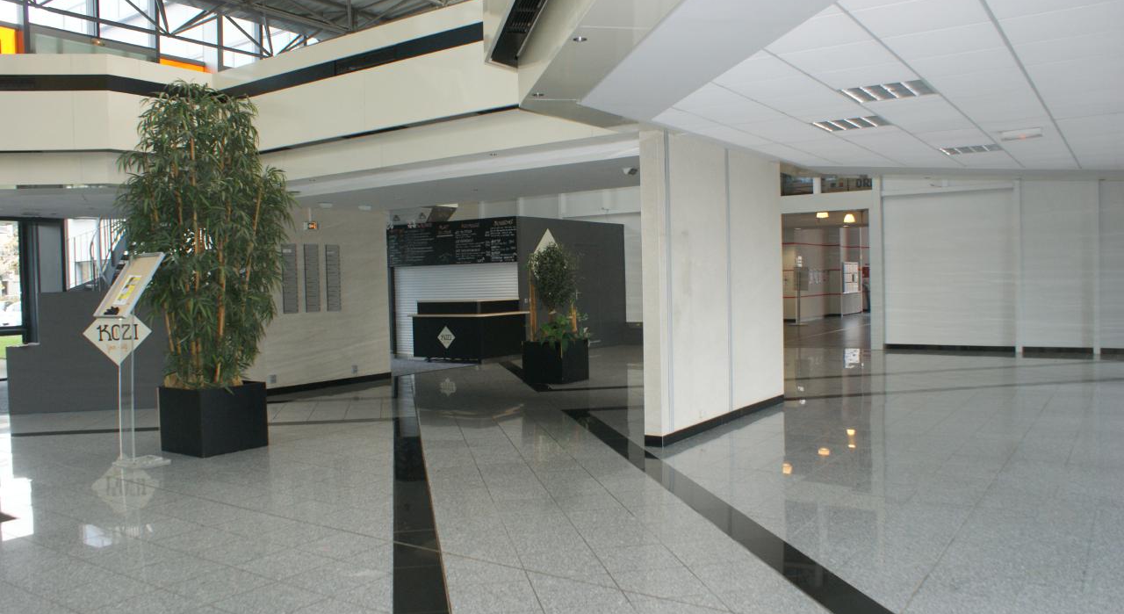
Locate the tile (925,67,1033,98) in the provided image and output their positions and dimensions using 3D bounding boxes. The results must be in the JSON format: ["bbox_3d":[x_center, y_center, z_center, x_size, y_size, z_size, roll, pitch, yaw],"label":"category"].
[{"bbox_3d":[2.886,-1.580,5.834,0.606,0.025,0.600,0,2,34],"label":"tile"}]

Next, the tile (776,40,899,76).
[{"bbox_3d":[1.702,-1.533,5.173,0.601,0.025,0.590,0,2,34],"label":"tile"}]

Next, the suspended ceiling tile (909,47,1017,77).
[{"bbox_3d":[2.547,-1.557,5.339,0.606,0.025,0.600,0,2,34],"label":"suspended ceiling tile"}]

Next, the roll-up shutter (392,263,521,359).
[{"bbox_3d":[-2.125,0.079,16.685,3.200,1.805,0.080,0,2,34],"label":"roll-up shutter"}]

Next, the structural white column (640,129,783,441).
[{"bbox_3d":[1.630,-0.225,8.574,0.182,2.770,2.992,0,2,34],"label":"structural white column"}]

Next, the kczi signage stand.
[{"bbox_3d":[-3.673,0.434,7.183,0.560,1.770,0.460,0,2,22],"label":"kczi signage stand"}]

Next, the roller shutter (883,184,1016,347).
[{"bbox_3d":[6.811,-0.676,14.909,2.131,2.692,0.080,0,2,34],"label":"roller shutter"}]

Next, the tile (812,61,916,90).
[{"bbox_3d":[2.038,-1.556,5.664,0.601,0.025,0.600,0,2,34],"label":"tile"}]

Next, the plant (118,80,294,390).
[{"bbox_3d":[-3.200,-0.599,7.621,1.300,2.847,1.300,0,2,34],"label":"plant"}]

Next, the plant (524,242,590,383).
[{"bbox_3d":[-0.099,0.069,12.246,0.700,2.023,0.700,0,2,34],"label":"plant"}]

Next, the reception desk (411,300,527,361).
[{"bbox_3d":[-1.823,0.445,16.077,1.676,1.100,1.300,0,2,34],"label":"reception desk"}]

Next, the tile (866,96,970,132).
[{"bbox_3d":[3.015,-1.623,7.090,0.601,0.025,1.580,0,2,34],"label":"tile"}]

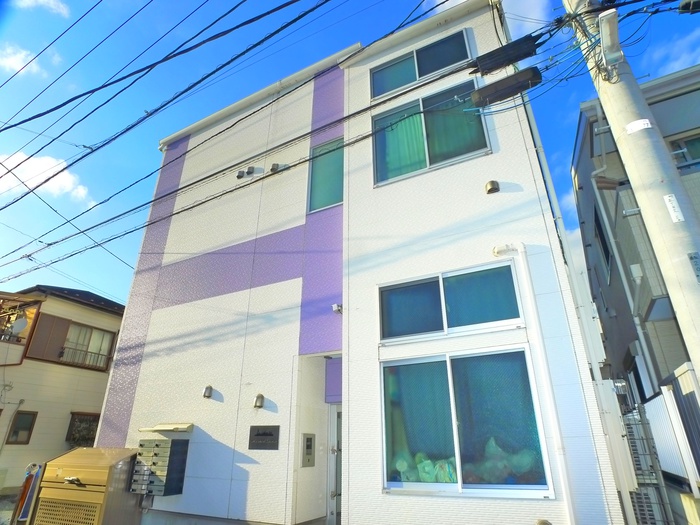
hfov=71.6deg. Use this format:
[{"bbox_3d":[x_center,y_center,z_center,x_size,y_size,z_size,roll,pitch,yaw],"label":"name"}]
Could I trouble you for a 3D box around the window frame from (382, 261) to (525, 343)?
[{"bbox_3d":[1.067,0.465,5.410,1.604,0.762,0.100,-13,-29,24],"label":"window frame"}]

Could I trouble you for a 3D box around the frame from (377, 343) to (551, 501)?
[{"bbox_3d":[1.066,1.584,4.859,1.609,1.356,0.100,-13,-29,24],"label":"frame"}]

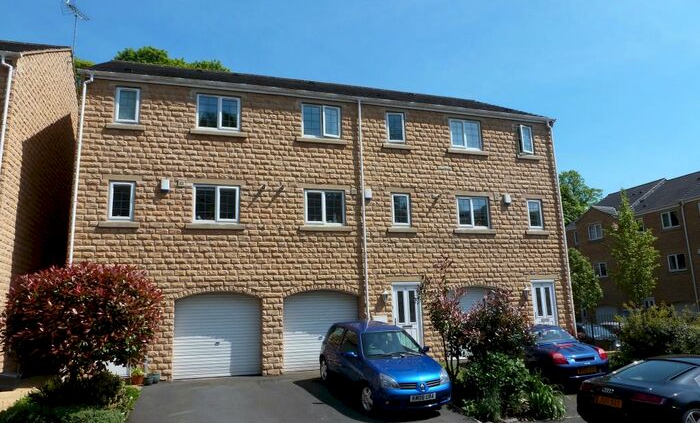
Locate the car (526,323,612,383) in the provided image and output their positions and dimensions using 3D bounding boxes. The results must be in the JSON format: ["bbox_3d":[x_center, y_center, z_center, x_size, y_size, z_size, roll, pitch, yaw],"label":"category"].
[{"bbox_3d":[4.965,3.626,12.875,1.700,1.240,3.880,1,-6,-13],"label":"car"}]

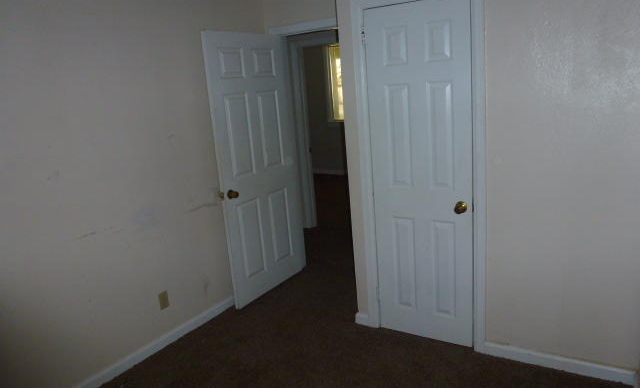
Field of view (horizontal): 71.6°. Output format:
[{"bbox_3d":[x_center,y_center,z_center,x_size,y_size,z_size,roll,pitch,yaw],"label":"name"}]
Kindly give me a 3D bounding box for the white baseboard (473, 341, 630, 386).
[{"bbox_3d":[1.278,0.933,2.484,0.782,0.074,0.018,3,14,32],"label":"white baseboard"}]

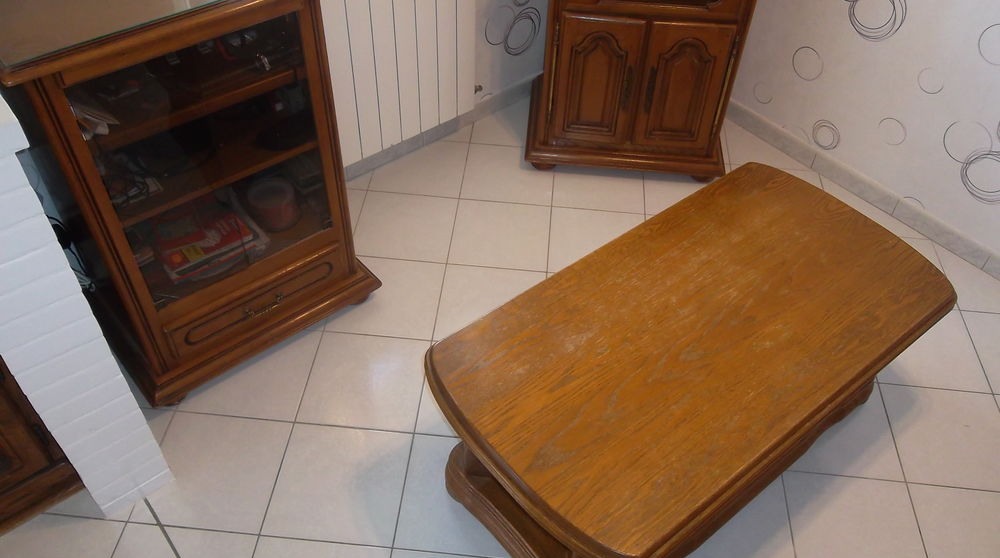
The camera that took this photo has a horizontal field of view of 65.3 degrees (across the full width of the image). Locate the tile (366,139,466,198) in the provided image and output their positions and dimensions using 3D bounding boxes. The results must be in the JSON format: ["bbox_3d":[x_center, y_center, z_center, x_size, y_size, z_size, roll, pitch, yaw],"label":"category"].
[{"bbox_3d":[-0.292,-0.416,2.914,0.330,0.010,0.330,5,47,2],"label":"tile"}]

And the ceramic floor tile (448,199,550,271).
[{"bbox_3d":[0.009,-0.154,2.743,0.333,0.009,0.333,5,46,3],"label":"ceramic floor tile"}]

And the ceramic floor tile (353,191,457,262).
[{"bbox_3d":[-0.326,-0.184,2.758,0.333,0.009,0.333,5,46,3],"label":"ceramic floor tile"}]

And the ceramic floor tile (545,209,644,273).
[{"bbox_3d":[0.335,-0.120,2.666,0.330,0.010,0.330,5,47,2],"label":"ceramic floor tile"}]

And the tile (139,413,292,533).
[{"bbox_3d":[-0.756,0.509,2.078,0.333,0.009,0.333,5,46,3],"label":"tile"}]

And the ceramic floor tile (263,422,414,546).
[{"bbox_3d":[-0.422,0.539,2.063,0.333,0.009,0.333,5,46,3],"label":"ceramic floor tile"}]

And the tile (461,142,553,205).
[{"bbox_3d":[0.041,-0.396,2.975,0.333,0.009,0.333,5,46,3],"label":"tile"}]

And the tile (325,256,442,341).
[{"bbox_3d":[-0.352,0.057,2.469,0.330,0.010,0.330,5,47,2],"label":"tile"}]

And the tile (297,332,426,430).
[{"bbox_3d":[-0.390,0.298,2.295,0.333,0.009,0.333,5,46,3],"label":"tile"}]

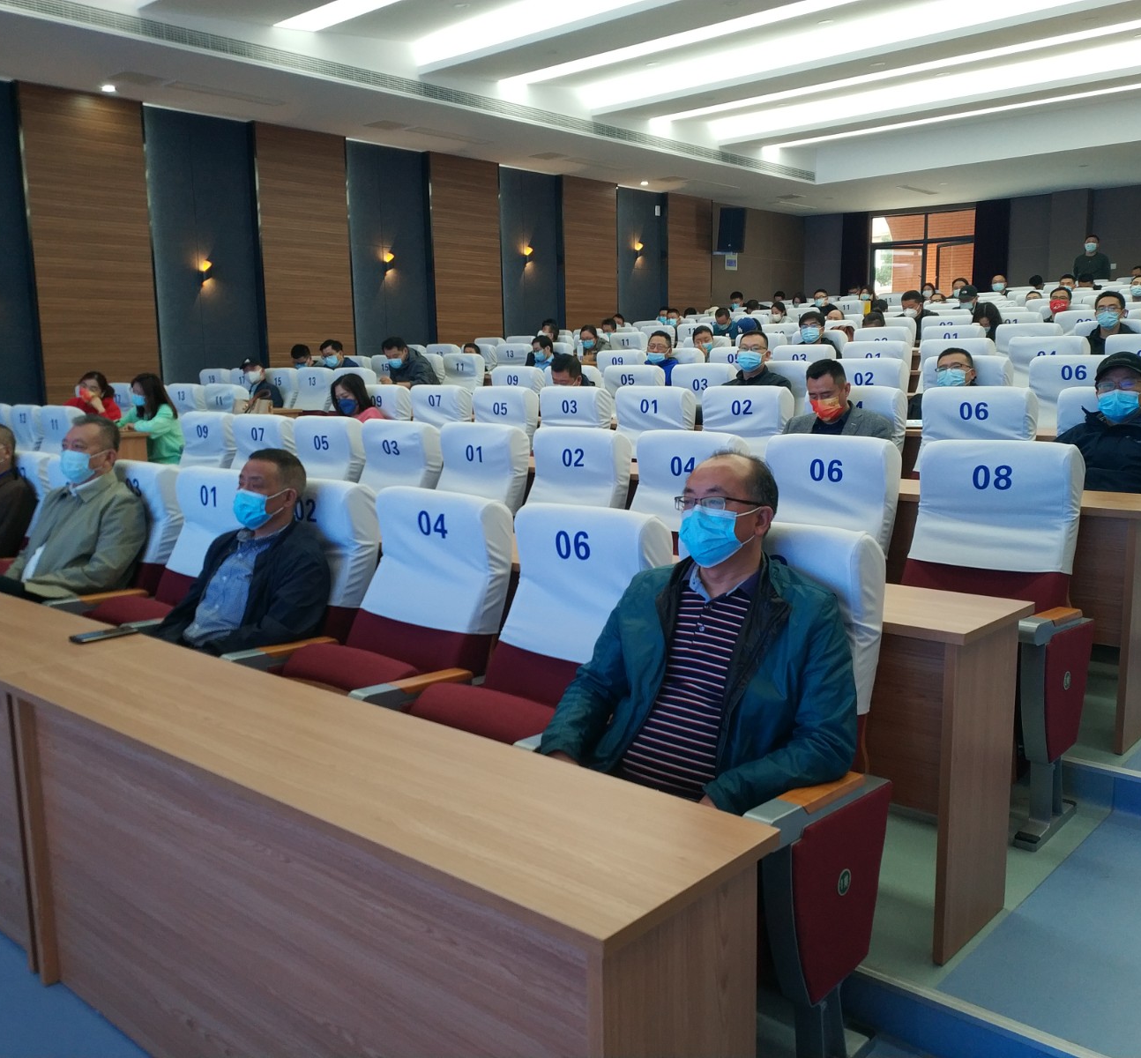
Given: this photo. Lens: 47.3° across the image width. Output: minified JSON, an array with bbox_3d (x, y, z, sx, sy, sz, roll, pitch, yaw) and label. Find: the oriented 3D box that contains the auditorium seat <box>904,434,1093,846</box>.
[{"bbox_3d":[1.110,0.269,3.681,0.610,1.020,0.660,6,11,41],"label":"auditorium seat"}]

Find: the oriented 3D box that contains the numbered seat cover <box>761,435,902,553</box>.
[{"bbox_3d":[0.844,-0.090,4.338,0.510,0.460,0.280,7,12,42],"label":"numbered seat cover"}]

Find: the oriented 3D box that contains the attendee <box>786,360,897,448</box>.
[{"bbox_3d":[1.034,-0.136,5.543,0.580,1.150,0.750,6,11,40],"label":"attendee"}]

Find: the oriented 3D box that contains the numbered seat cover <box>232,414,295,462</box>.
[{"bbox_3d":[-1.580,-0.399,6.767,0.470,0.390,0.170,6,11,42],"label":"numbered seat cover"}]

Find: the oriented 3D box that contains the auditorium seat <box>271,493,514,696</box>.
[{"bbox_3d":[-0.557,0.429,3.714,0.620,1.050,0.680,6,11,42],"label":"auditorium seat"}]

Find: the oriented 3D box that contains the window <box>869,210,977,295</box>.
[{"bbox_3d":[5.551,-4.280,20.610,1.900,1.500,0.120,6,11,42],"label":"window"}]

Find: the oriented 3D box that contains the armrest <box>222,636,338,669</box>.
[{"bbox_3d":[-0.773,0.345,3.503,0.067,0.078,0.406,7,12,41],"label":"armrest"}]

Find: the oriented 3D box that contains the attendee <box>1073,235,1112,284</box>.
[{"bbox_3d":[6.698,-2.924,16.798,0.500,1.680,0.340,4,10,34],"label":"attendee"}]

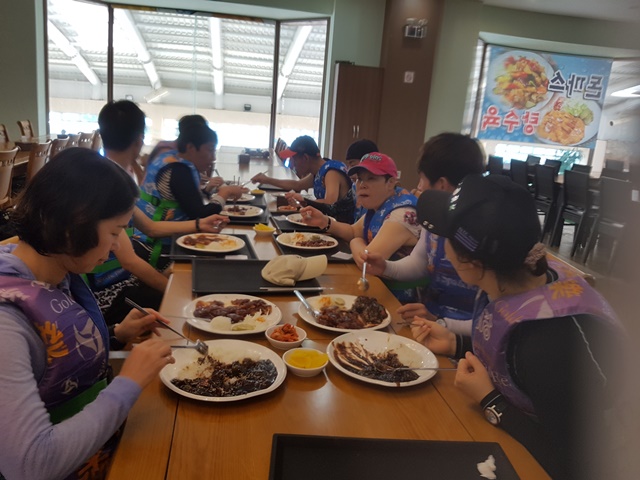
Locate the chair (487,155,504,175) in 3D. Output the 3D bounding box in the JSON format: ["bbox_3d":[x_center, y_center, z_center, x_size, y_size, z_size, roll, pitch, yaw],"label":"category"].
[{"bbox_3d":[2.816,-0.775,7.268,0.520,0.930,0.420,2,15,-11],"label":"chair"}]

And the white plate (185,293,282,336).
[{"bbox_3d":[-0.230,0.206,1.293,0.265,0.028,0.265,2,15,-12],"label":"white plate"}]

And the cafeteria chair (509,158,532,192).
[{"bbox_3d":[2.921,-0.618,6.705,0.520,0.930,0.420,2,15,-11],"label":"cafeteria chair"}]

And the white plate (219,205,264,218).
[{"bbox_3d":[-0.442,-0.153,2.630,0.270,0.025,0.270,2,15,-11],"label":"white plate"}]

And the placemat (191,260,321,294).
[{"bbox_3d":[-0.223,0.124,1.631,0.410,0.020,0.325,1,15,-16],"label":"placemat"}]

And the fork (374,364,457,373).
[{"bbox_3d":[0.217,0.283,1.050,0.200,0.022,0.026,-2,14,3],"label":"fork"}]

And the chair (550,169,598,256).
[{"bbox_3d":[3.126,-0.312,5.610,0.520,0.930,0.420,2,15,-11],"label":"chair"}]

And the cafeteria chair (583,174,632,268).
[{"bbox_3d":[3.228,-0.159,5.062,0.520,0.930,0.420,2,15,-11],"label":"cafeteria chair"}]

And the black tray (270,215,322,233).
[{"bbox_3d":[-0.061,-0.077,2.468,0.325,0.020,0.390,2,15,-13],"label":"black tray"}]

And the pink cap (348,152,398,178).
[{"bbox_3d":[0.244,-0.334,2.170,0.250,0.125,0.172,-6,18,-38],"label":"pink cap"}]

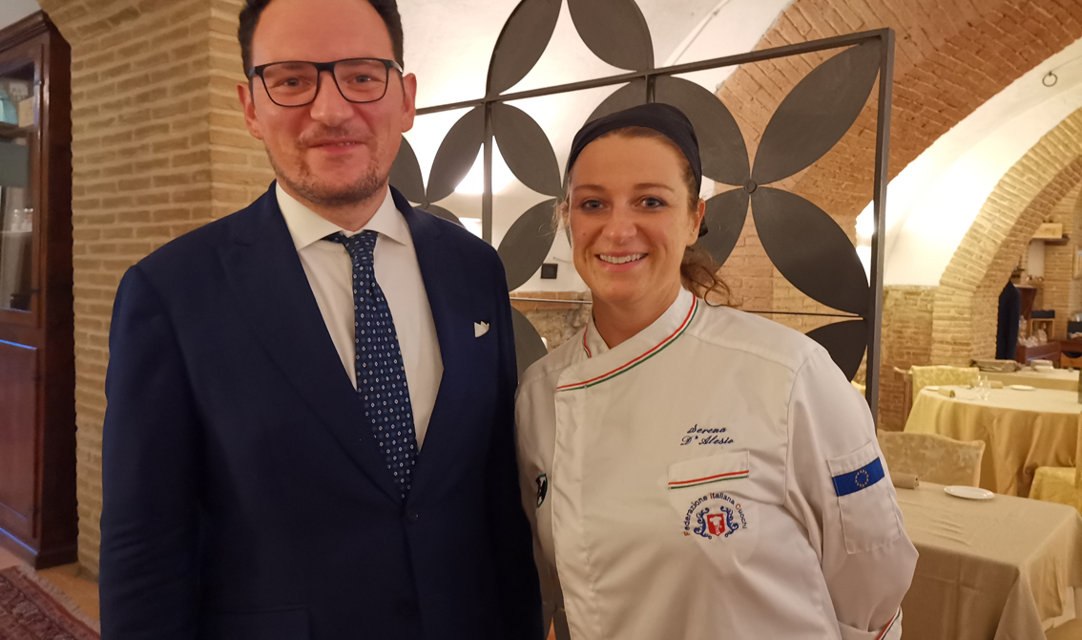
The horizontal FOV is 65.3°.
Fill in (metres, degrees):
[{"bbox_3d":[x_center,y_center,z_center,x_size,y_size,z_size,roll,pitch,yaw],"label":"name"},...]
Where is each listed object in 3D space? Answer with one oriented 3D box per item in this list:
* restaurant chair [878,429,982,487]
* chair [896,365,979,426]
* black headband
[{"bbox_3d":[1.440,0.926,3.290,0.450,0.890,0.520,3,3,40],"label":"restaurant chair"},{"bbox_3d":[3.050,0.805,6.200,0.460,0.890,0.520,1,3,10],"label":"chair"},{"bbox_3d":[0.112,-0.190,1.010,0.165,0.135,0.190,4,5,21],"label":"black headband"}]

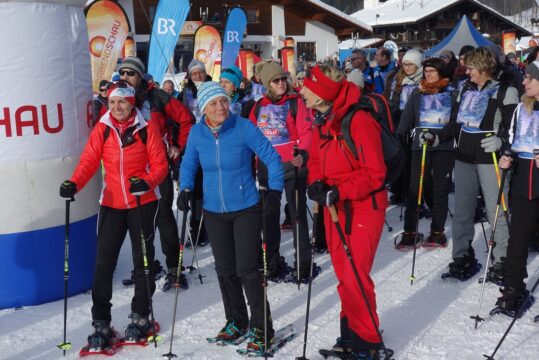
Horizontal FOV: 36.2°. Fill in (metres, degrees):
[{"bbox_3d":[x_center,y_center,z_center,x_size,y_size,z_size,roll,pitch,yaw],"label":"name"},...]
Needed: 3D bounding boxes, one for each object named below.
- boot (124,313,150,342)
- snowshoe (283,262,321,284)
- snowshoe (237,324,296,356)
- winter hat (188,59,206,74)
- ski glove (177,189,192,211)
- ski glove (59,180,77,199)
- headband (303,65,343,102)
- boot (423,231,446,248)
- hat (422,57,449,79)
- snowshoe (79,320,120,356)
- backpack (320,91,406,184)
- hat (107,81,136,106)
[{"bbox_3d":[-0.843,0.949,5.300,0.115,0.165,0.270,4,10,25],"label":"boot"},{"bbox_3d":[0.263,0.715,6.366,0.120,0.160,0.285,5,11,30],"label":"snowshoe"},{"bbox_3d":[0.005,0.986,5.394,0.220,0.110,0.550,4,12,22],"label":"snowshoe"},{"bbox_3d":[-0.813,-1.276,9.300,0.190,0.180,0.220,-3,9,-12],"label":"winter hat"},{"bbox_3d":[-0.506,0.116,4.902,0.090,0.145,0.115,5,11,30],"label":"ski glove"},{"bbox_3d":[-1.214,0.057,4.966,0.110,0.110,0.130,4,12,20],"label":"ski glove"},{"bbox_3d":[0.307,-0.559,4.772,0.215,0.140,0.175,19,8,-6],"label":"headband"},{"bbox_3d":[1.515,0.541,7.498,0.110,0.140,0.280,7,13,32],"label":"boot"},{"bbox_3d":[1.475,-0.988,7.297,0.200,0.190,0.220,0,11,0],"label":"hat"},{"bbox_3d":[-1.080,0.992,5.365,0.210,0.110,0.540,0,11,0],"label":"snowshoe"},{"bbox_3d":[0.623,-0.247,5.030,0.290,0.540,0.310,-14,14,-30],"label":"backpack"},{"bbox_3d":[-0.934,-0.546,5.200,0.180,0.160,0.200,0,9,10],"label":"hat"}]

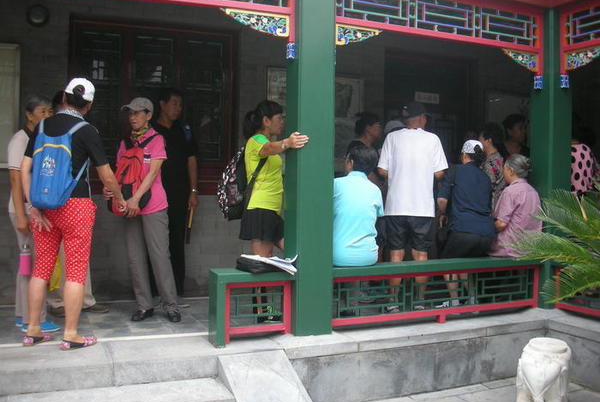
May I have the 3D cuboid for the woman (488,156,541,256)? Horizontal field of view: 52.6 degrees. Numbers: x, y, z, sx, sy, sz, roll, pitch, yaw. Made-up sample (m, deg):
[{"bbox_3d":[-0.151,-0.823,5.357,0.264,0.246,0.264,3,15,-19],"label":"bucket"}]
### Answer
[{"bbox_3d":[1.690,0.255,5.145,0.480,1.270,0.650,0,2,-34],"label":"woman"}]

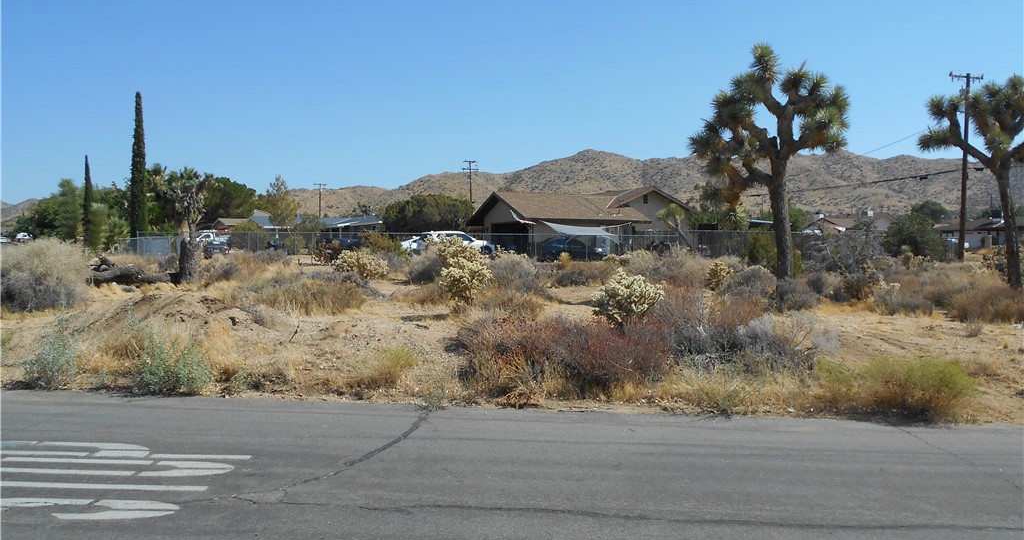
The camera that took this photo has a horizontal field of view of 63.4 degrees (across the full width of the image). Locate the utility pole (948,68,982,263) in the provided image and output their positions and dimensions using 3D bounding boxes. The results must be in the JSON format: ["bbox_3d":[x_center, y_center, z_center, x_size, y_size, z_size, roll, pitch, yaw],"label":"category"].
[{"bbox_3d":[31.105,-7.153,57.000,2.300,13.100,0.500,0,2,-3],"label":"utility pole"}]

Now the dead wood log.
[{"bbox_3d":[-11.561,0.118,25.100,2.450,0.660,0.850,0,3,-11],"label":"dead wood log"}]

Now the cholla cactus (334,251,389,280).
[{"bbox_3d":[-5.197,-0.174,28.600,1.850,1.040,1.600,0,2,0],"label":"cholla cactus"}]

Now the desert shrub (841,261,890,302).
[{"bbox_3d":[8.651,0.272,20.328,1.178,1.011,1.060,1,3,23],"label":"desert shrub"}]

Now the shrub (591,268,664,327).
[{"bbox_3d":[1.942,0.447,13.929,1.244,0.945,1.182,0,2,8],"label":"shrub"}]

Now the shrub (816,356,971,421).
[{"bbox_3d":[3.486,1.051,7.549,1.458,0.529,0.948,1,3,25],"label":"shrub"}]

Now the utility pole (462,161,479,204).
[{"bbox_3d":[-5.762,-9.318,115.000,2.300,11.800,0.500,0,2,0],"label":"utility pole"}]

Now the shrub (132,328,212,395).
[{"bbox_3d":[-3.482,0.923,8.494,0.820,0.649,0.656,-1,3,-22],"label":"shrub"}]

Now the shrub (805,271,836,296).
[{"bbox_3d":[8.142,0.351,21.932,0.794,0.677,0.715,1,2,20],"label":"shrub"}]

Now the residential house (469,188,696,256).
[{"bbox_3d":[4.704,-3.413,59.810,14.900,4.960,11.200,-1,3,-28],"label":"residential house"}]

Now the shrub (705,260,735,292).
[{"bbox_3d":[6.213,0.143,24.800,0.900,0.920,0.900,0,2,0],"label":"shrub"}]

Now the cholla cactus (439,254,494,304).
[{"bbox_3d":[-1.051,0.208,19.124,1.201,1.133,1.141,0,2,-3],"label":"cholla cactus"}]

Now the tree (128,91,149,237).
[{"bbox_3d":[-27.850,-7.133,61.762,1.461,12.403,1.461,-1,3,-24],"label":"tree"}]

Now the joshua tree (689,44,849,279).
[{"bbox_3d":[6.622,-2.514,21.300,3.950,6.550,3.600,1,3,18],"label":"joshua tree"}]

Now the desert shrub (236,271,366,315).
[{"bbox_3d":[-4.422,0.440,17.400,2.650,0.800,1.800,0,3,-7],"label":"desert shrub"}]

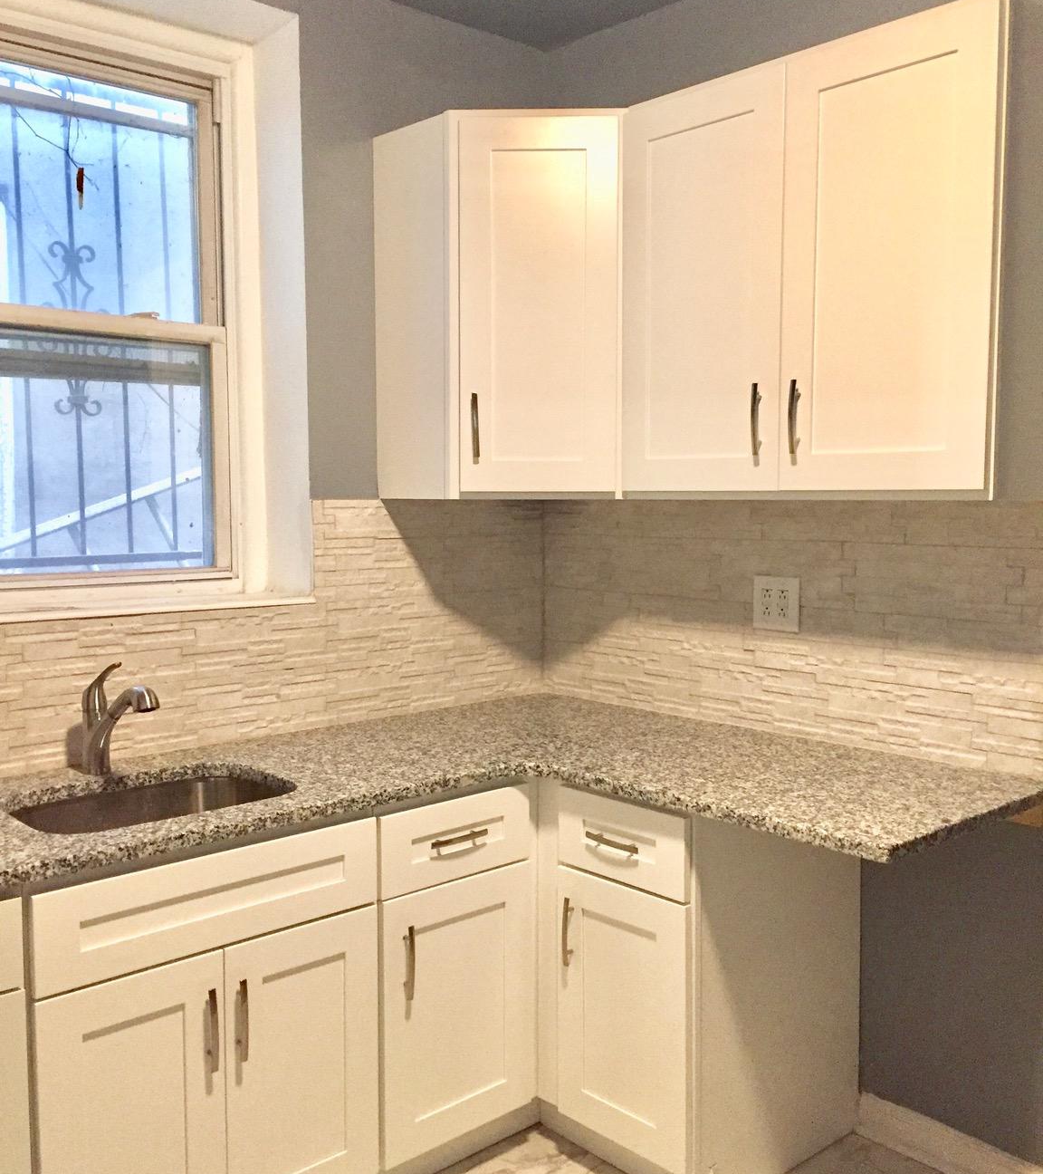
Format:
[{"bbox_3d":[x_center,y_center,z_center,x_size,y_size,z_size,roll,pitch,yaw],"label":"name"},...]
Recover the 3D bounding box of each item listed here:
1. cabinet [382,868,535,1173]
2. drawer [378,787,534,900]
[{"bbox_3d":[-0.315,0.893,2.706,0.413,0.557,0.585,-4,5,-43],"label":"cabinet"},{"bbox_3d":[-0.289,0.526,2.647,0.408,0.172,0.495,-4,5,-43],"label":"drawer"}]

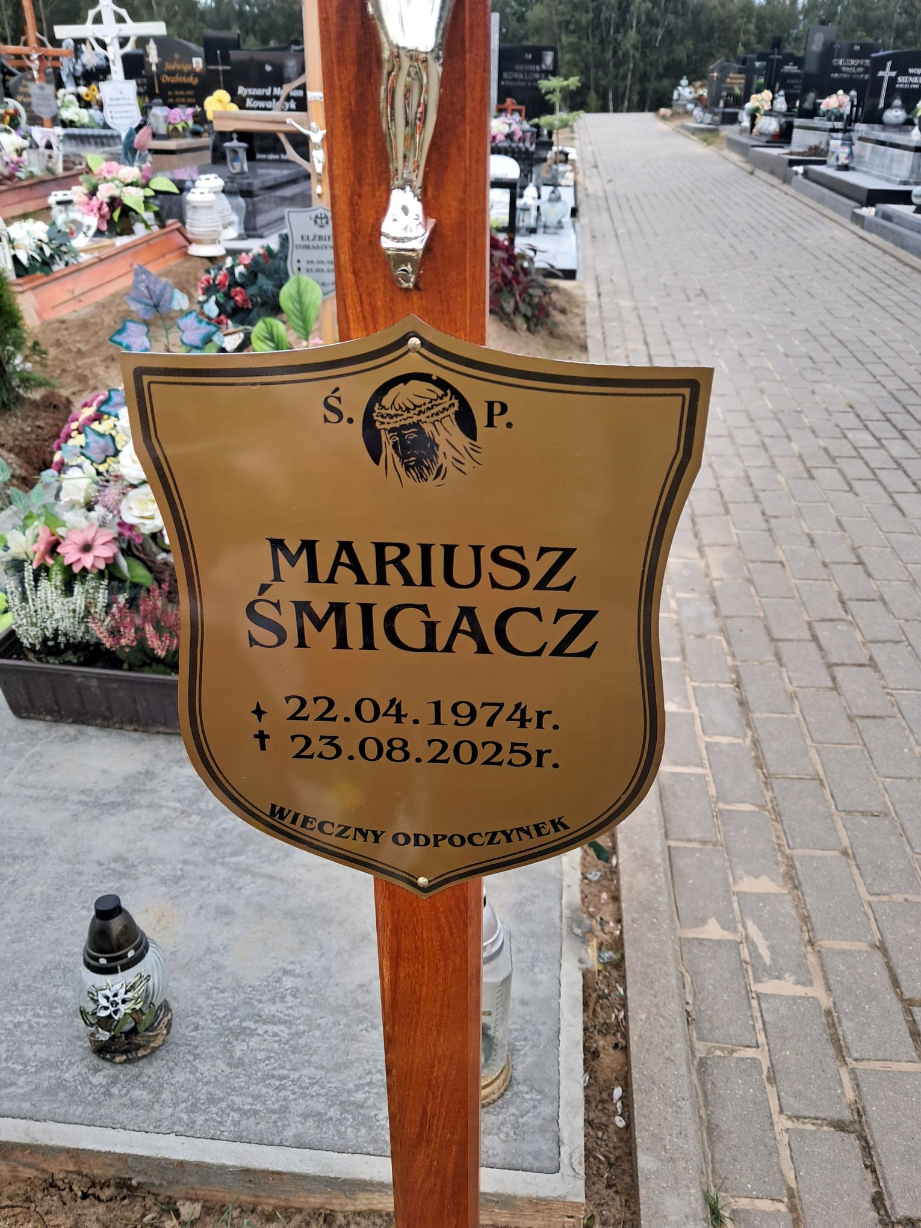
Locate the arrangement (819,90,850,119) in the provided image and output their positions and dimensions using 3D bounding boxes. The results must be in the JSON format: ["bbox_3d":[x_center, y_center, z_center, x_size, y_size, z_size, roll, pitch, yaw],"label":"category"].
[{"bbox_3d":[4.117,-5.607,10.553,0.330,0.310,0.280,2,29,5],"label":"arrangement"}]

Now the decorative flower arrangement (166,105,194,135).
[{"bbox_3d":[-2.581,-4.540,8.809,0.260,0.270,0.220,2,29,5],"label":"decorative flower arrangement"}]

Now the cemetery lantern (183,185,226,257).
[{"bbox_3d":[-1.795,-2.731,6.674,0.260,0.420,0.260,2,29,5],"label":"cemetery lantern"}]

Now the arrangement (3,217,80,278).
[{"bbox_3d":[-2.268,-1.987,5.187,0.380,0.290,0.330,-12,31,-19],"label":"arrangement"}]

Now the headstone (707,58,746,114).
[{"bbox_3d":[5.266,-10.276,18.636,0.800,0.940,0.140,2,29,5],"label":"headstone"}]

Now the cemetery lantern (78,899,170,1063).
[{"bbox_3d":[-0.461,0.473,1.287,0.120,0.240,0.120,-11,30,-18],"label":"cemetery lantern"}]

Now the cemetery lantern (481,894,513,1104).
[{"bbox_3d":[0.005,0.462,1.205,0.120,0.330,0.120,2,29,5],"label":"cemetery lantern"}]

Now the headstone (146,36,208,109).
[{"bbox_3d":[-2.735,-5.021,9.135,0.680,0.880,0.150,2,29,5],"label":"headstone"}]

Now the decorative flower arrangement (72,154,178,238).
[{"bbox_3d":[-2.174,-2.715,6.210,0.640,0.500,0.480,-9,30,-15],"label":"decorative flower arrangement"}]

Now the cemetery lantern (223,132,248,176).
[{"bbox_3d":[-1.843,-3.778,7.882,0.200,0.340,0.200,2,29,5],"label":"cemetery lantern"}]

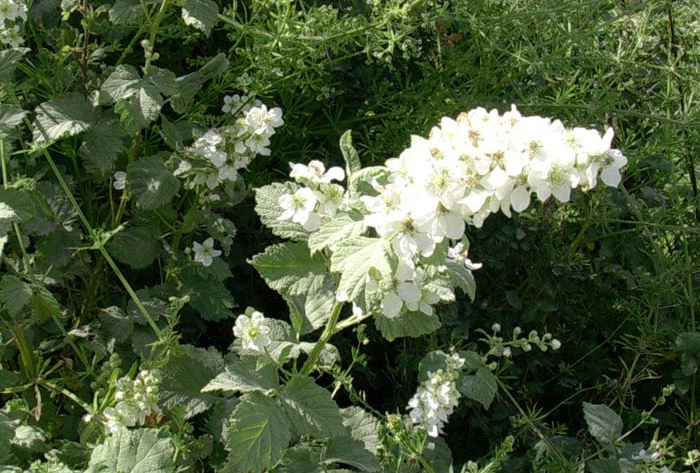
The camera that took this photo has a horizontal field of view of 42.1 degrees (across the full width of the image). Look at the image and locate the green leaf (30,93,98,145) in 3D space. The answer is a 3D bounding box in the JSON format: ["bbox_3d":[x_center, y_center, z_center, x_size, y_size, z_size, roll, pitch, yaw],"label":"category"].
[{"bbox_3d":[-0.314,-0.129,1.000,0.072,0.016,0.071,-15,56,-3],"label":"green leaf"}]

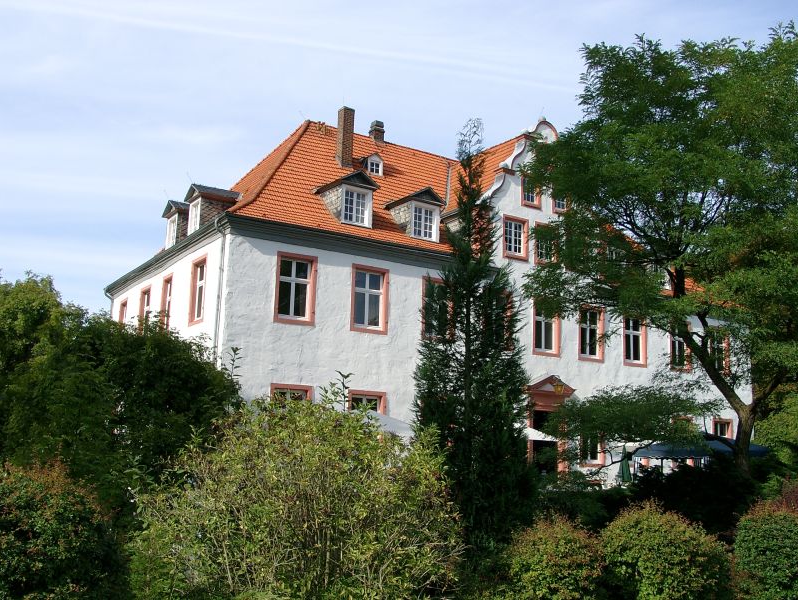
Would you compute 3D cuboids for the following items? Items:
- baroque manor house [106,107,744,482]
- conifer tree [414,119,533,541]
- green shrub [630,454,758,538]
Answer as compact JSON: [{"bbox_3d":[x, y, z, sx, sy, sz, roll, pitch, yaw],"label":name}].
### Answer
[{"bbox_3d":[1.739,0.765,40.598,26.979,16.473,15.708,9,-13,-31],"label":"baroque manor house"},{"bbox_3d":[1.501,0.372,17.184,2.373,8.544,2.373,1,-11,5],"label":"conifer tree"},{"bbox_3d":[5.407,3.761,15.682,2.206,1.755,2.096,-2,-12,19],"label":"green shrub"}]

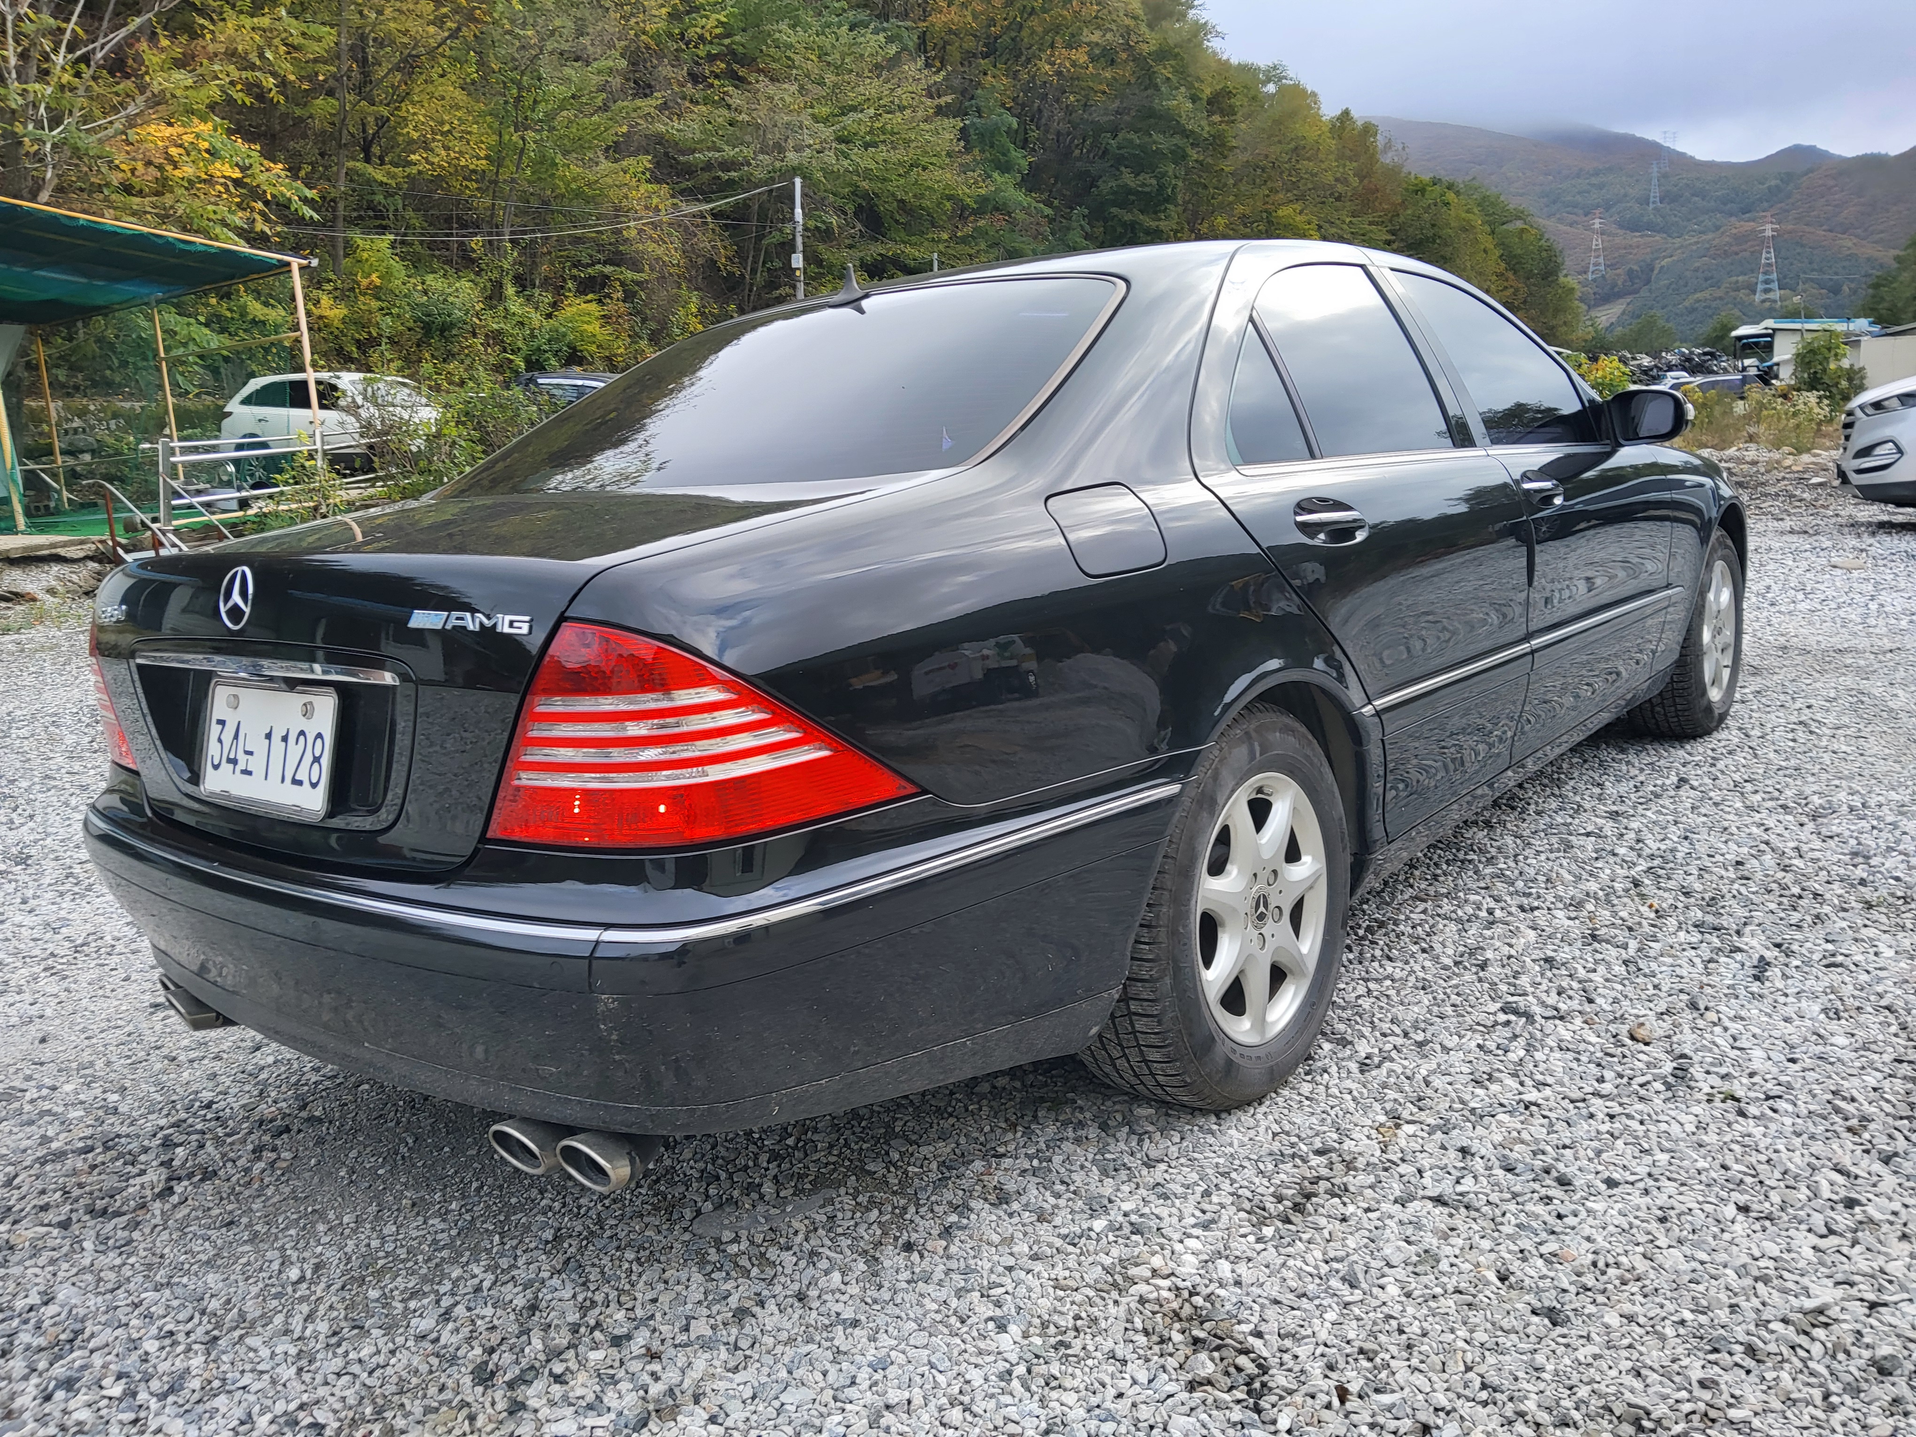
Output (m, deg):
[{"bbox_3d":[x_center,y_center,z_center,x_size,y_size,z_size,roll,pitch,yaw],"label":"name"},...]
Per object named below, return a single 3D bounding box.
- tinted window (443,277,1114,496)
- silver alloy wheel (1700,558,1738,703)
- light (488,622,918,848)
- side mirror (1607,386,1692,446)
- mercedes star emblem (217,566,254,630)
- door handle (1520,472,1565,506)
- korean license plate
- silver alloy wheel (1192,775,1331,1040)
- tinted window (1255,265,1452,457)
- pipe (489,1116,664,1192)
[{"bbox_3d":[-0.360,-0.551,2.539,1.250,0.100,0.600,4,43,40],"label":"tinted window"},{"bbox_3d":[2.389,-0.284,4.706,0.180,0.445,0.445,4,14,39],"label":"silver alloy wheel"},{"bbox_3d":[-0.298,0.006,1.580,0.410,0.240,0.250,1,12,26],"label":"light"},{"bbox_3d":[1.675,-0.731,3.478,0.205,0.135,0.140,4,14,40],"label":"side mirror"},{"bbox_3d":[-0.955,-0.160,1.907,0.088,0.088,0.012,4,-2,39],"label":"mercedes star emblem"},{"bbox_3d":[1.274,-0.495,3.131,0.055,0.080,0.240,4,14,40],"label":"door handle"},{"bbox_3d":[-0.936,0.039,1.948,0.352,0.166,0.020,4,-2,39],"label":"korean license plate"},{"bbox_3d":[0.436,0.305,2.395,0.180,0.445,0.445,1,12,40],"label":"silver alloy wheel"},{"bbox_3d":[0.749,-0.693,2.765,0.045,0.430,0.610,-28,-7,41],"label":"tinted window"},{"bbox_3d":[-0.429,0.489,1.709,0.250,0.080,0.150,4,14,40],"label":"pipe"}]

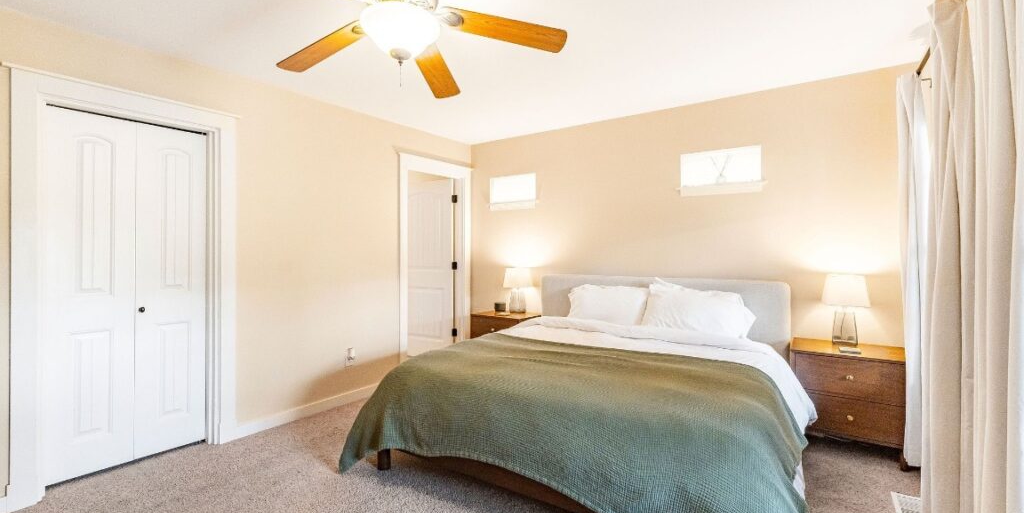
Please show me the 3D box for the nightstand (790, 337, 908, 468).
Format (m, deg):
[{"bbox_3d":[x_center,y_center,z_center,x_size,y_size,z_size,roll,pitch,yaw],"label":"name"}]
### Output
[{"bbox_3d":[2.145,0.908,2.728,0.590,0.636,0.426,0,1,36],"label":"nightstand"}]

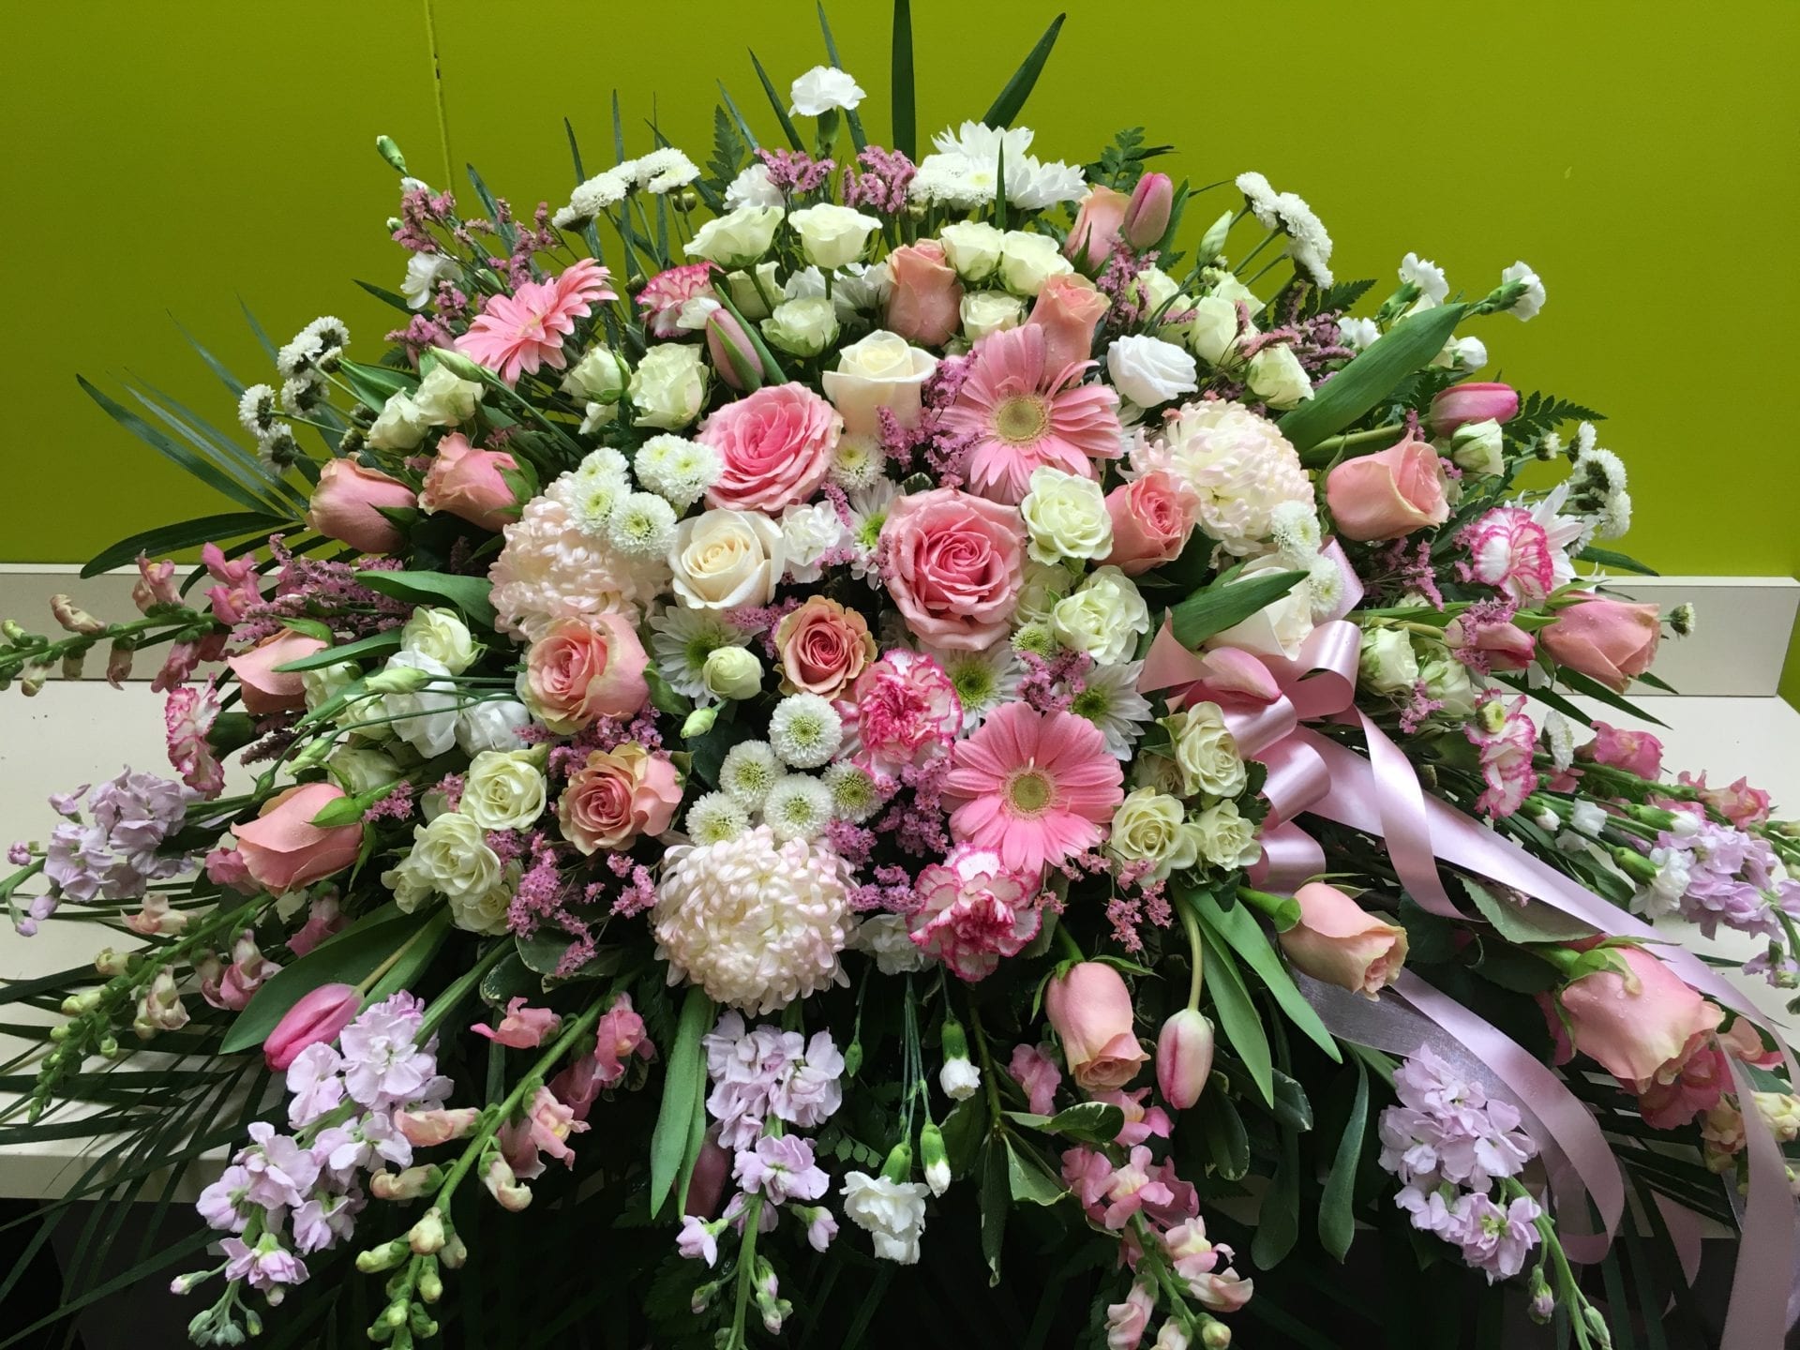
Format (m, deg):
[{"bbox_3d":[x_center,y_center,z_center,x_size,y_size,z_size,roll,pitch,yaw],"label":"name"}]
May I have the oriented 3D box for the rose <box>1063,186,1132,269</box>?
[{"bbox_3d":[0.127,-0.283,0.957,0.042,0.054,0.042,21,15,0],"label":"rose"}]

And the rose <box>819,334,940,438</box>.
[{"bbox_3d":[-0.012,-0.169,0.880,0.067,0.056,0.067,1,38,0],"label":"rose"}]

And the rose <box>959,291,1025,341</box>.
[{"bbox_3d":[0.054,-0.210,0.890,0.038,0.033,0.037,1,43,3],"label":"rose"}]

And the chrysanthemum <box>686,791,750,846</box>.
[{"bbox_3d":[-0.099,0.079,0.825,0.037,0.035,0.027,5,-13,13],"label":"chrysanthemum"}]

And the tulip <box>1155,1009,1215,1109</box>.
[{"bbox_3d":[0.151,0.204,0.800,0.029,0.054,0.029,3,2,0],"label":"tulip"}]

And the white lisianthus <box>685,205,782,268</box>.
[{"bbox_3d":[-0.106,-0.280,0.965,0.058,0.038,0.050,-12,12,-3],"label":"white lisianthus"}]

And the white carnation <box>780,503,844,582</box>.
[{"bbox_3d":[-0.048,-0.073,0.832,0.040,0.035,0.040,-3,60,-5],"label":"white carnation"}]

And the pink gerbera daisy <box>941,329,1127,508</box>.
[{"bbox_3d":[0.074,-0.150,0.870,0.107,0.107,0.036,0,-15,0],"label":"pink gerbera daisy"}]

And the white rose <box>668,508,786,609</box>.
[{"bbox_3d":[-0.093,-0.062,0.810,0.060,0.053,0.050,4,-13,10],"label":"white rose"}]

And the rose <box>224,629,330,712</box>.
[{"bbox_3d":[-0.374,-0.001,0.910,0.059,0.051,0.051,-10,0,-25],"label":"rose"}]

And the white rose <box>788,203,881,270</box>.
[{"bbox_3d":[-0.041,-0.273,0.940,0.056,0.041,0.056,1,31,0],"label":"white rose"}]

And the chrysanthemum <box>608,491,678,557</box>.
[{"bbox_3d":[-0.136,-0.080,0.801,0.035,0.035,0.023,2,-17,7],"label":"chrysanthemum"}]

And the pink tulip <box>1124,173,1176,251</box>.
[{"bbox_3d":[0.164,-0.305,0.995,0.031,0.051,0.031,13,0,0],"label":"pink tulip"}]

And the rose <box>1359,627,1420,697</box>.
[{"bbox_3d":[0.277,-0.008,0.853,0.035,0.035,0.036,-16,-15,-34],"label":"rose"}]

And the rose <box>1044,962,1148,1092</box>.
[{"bbox_3d":[0.102,0.183,0.785,0.051,0.050,0.064,-16,59,4],"label":"rose"}]

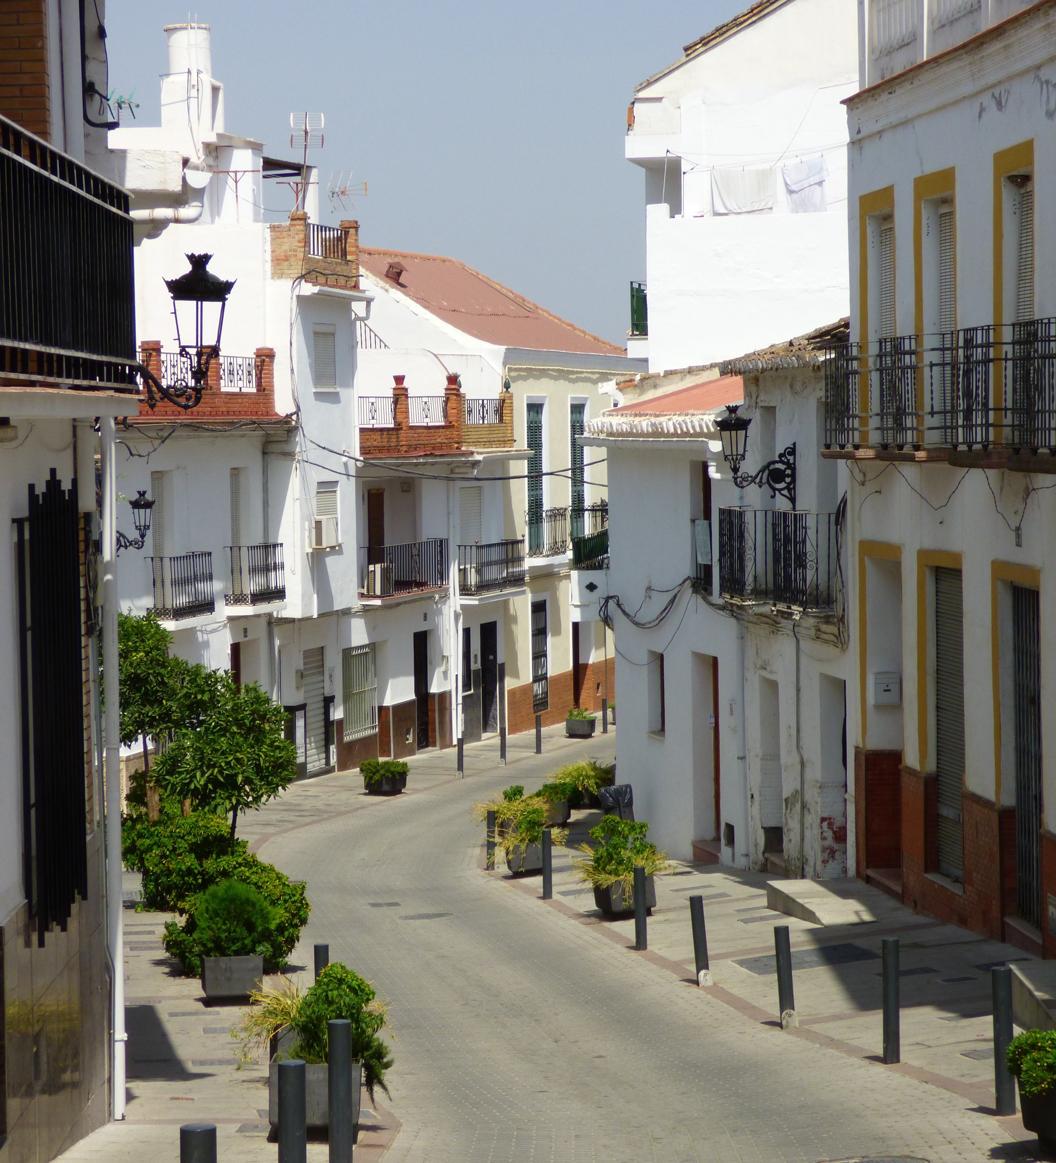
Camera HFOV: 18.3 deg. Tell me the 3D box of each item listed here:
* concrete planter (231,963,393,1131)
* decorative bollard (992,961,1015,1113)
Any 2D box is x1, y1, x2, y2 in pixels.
[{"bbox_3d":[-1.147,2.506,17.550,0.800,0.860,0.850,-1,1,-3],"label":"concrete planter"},{"bbox_3d":[2.461,2.374,16.893,0.100,0.770,0.100,-1,3,-5],"label":"decorative bollard"}]

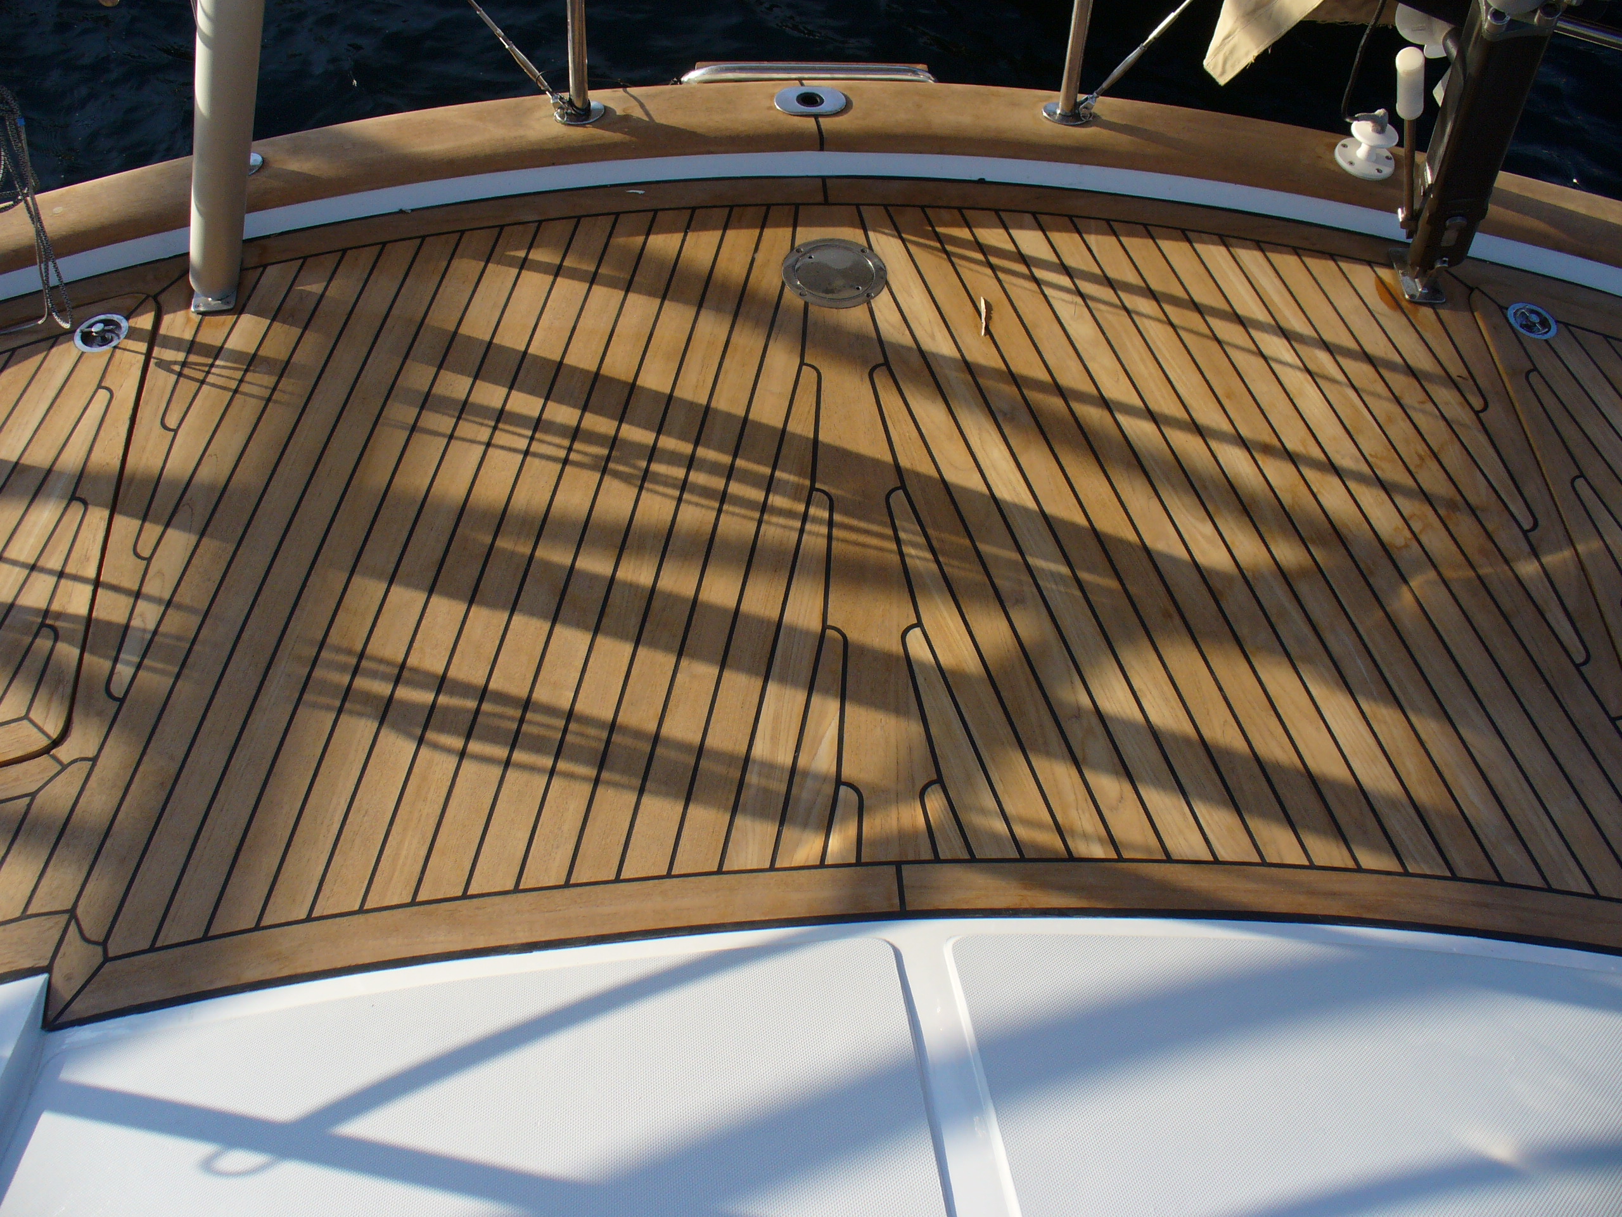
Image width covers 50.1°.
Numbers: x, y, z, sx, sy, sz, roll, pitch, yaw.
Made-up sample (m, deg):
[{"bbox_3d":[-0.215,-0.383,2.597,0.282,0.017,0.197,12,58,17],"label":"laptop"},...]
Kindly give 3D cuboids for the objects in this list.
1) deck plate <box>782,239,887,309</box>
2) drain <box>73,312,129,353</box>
[{"bbox_3d":[0.033,-0.452,2.354,0.141,0.011,0.141,2,53,-2],"label":"deck plate"},{"bbox_3d":[-0.950,-0.366,2.326,0.073,0.014,0.073,-6,53,3],"label":"drain"}]

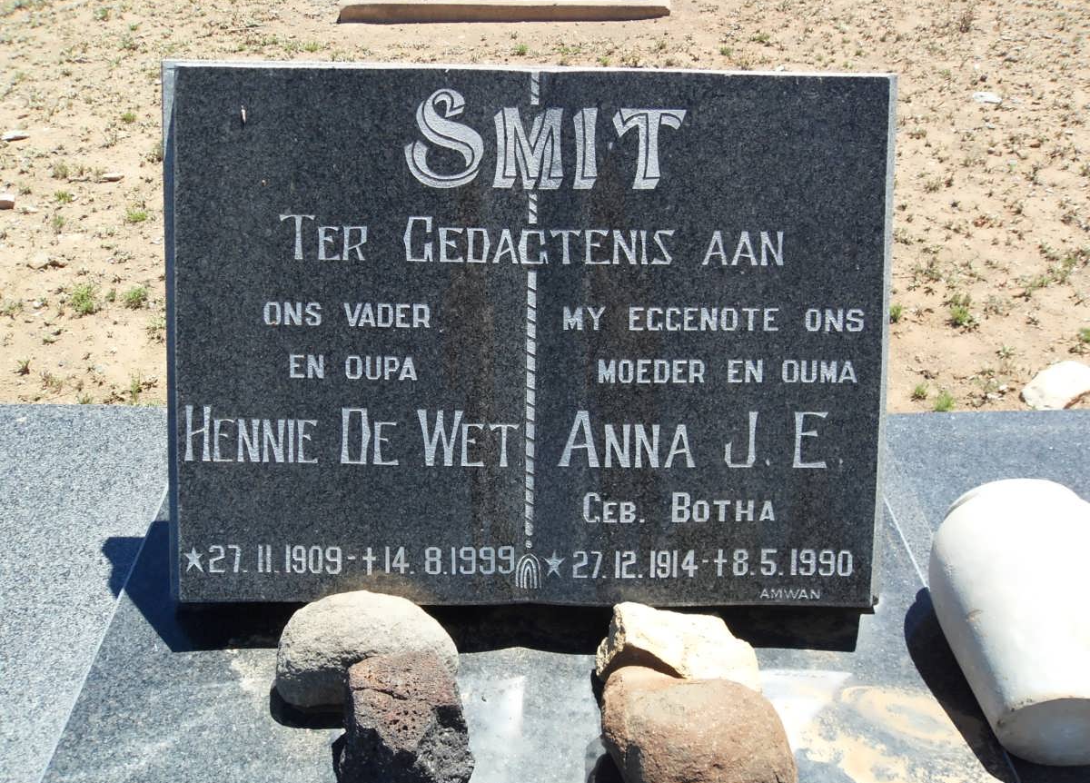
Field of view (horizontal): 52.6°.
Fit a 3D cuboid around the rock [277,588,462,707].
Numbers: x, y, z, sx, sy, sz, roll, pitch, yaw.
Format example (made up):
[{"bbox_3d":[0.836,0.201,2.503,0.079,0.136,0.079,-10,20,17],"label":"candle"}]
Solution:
[{"bbox_3d":[-0.195,0.284,1.220,0.197,0.100,0.128,0,32,-2],"label":"rock"}]

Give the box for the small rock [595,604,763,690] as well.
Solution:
[{"bbox_3d":[0.150,0.290,1.238,0.181,0.090,0.120,0,32,-2],"label":"small rock"}]

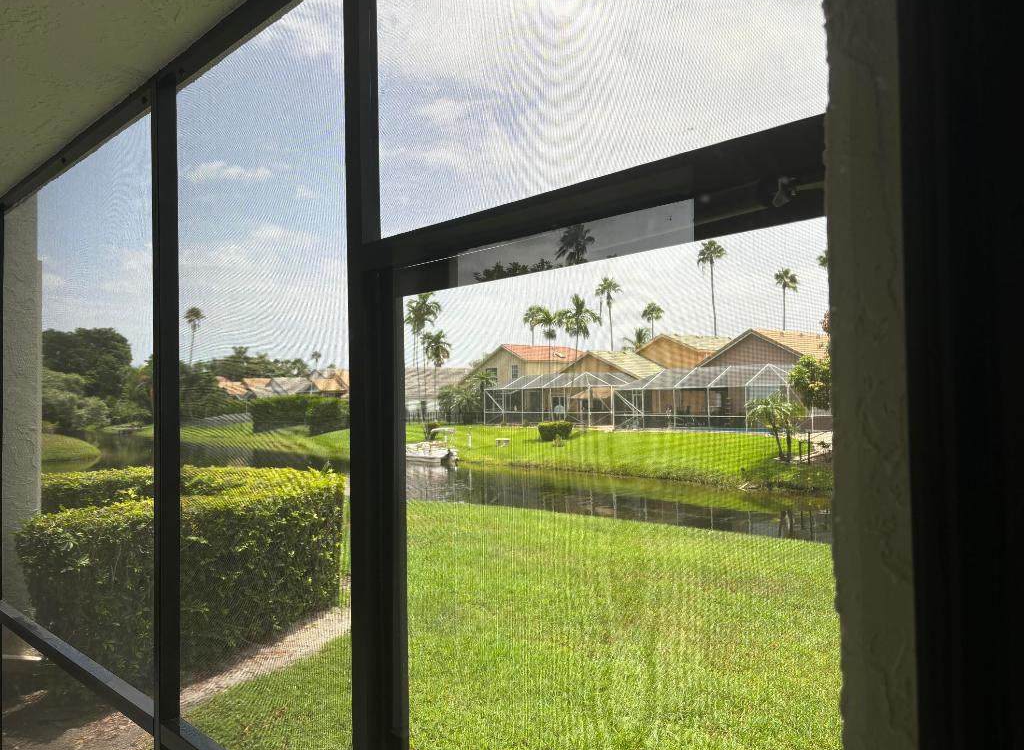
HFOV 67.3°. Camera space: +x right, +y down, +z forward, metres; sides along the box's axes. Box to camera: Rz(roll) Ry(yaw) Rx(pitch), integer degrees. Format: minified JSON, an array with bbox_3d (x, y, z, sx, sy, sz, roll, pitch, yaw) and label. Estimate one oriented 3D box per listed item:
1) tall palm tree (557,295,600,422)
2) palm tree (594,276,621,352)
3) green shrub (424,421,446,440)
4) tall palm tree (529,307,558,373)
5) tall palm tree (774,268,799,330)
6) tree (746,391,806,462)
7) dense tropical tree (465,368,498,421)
[{"bbox_3d":[3.960,-0.605,46.500,2.700,8.400,2.700,-1,-2,0],"label":"tall palm tree"},{"bbox_3d":[12.232,-3.885,98.000,3.300,17.080,3.300,-1,-2,0],"label":"palm tree"},{"bbox_3d":[-5.073,3.680,51.000,1.450,1.190,1.400,-1,-2,0],"label":"green shrub"},{"bbox_3d":[2.086,-0.363,46.500,1.900,7.680,1.900,-1,-2,0],"label":"tall palm tree"},{"bbox_3d":[34.263,-4.581,96.000,3.000,17.680,3.000,-1,-2,0],"label":"tall palm tree"},{"bbox_3d":[10.764,2.096,31.300,2.450,2.850,2.400,-1,-2,0],"label":"tree"},{"bbox_3d":[-2.379,1.580,60.000,2.700,4.330,2.700,-1,-2,0],"label":"dense tropical tree"}]

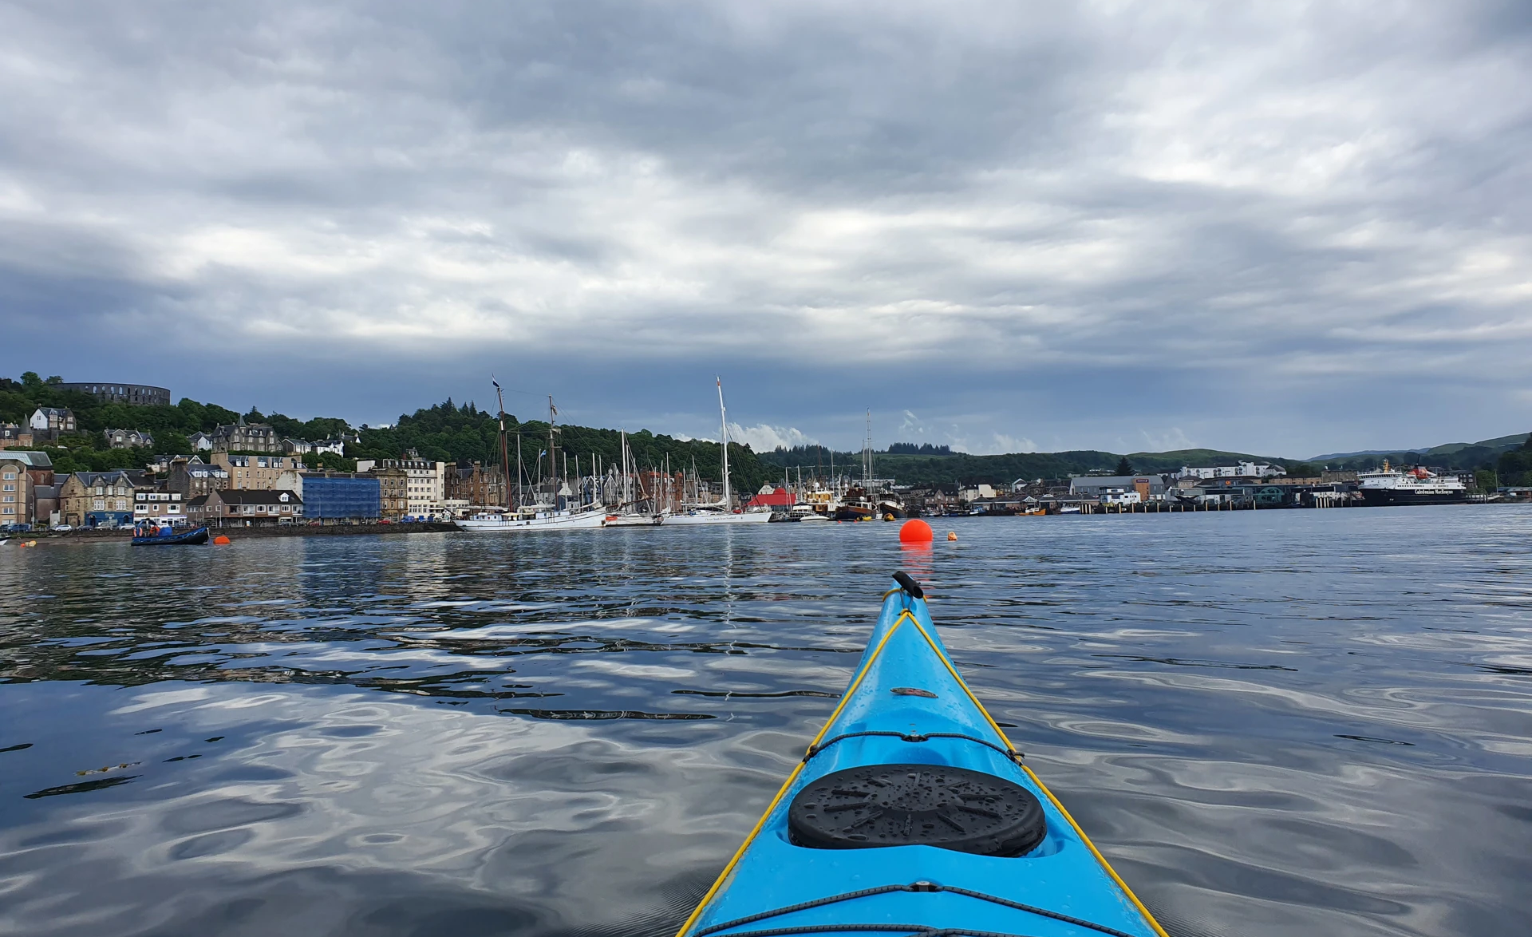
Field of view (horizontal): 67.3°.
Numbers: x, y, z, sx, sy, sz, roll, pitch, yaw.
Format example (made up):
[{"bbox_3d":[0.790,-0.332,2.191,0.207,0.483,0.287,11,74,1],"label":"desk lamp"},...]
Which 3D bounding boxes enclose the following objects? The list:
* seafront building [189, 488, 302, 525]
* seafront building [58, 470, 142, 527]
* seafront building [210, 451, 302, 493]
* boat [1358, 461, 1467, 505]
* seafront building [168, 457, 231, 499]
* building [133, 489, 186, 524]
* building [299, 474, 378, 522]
[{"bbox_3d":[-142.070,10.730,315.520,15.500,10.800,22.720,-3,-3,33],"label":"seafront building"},{"bbox_3d":[-168.340,8.180,289.920,10.740,15.000,12.450,-3,-3,30],"label":"seafront building"},{"bbox_3d":[-152.900,5.370,347.560,10.860,19.000,24.460,-3,-3,33],"label":"seafront building"},{"bbox_3d":[316.050,6.710,565.750,90.000,22.600,16.000,0,-3,-36],"label":"boat"},{"bbox_3d":[-161.020,5.970,327.260,10.740,17.400,11.700,-3,-3,33],"label":"seafront building"},{"bbox_3d":[-159.410,10.900,297.840,10.000,9.800,13.680,-3,-3,33],"label":"building"},{"bbox_3d":[-129.400,8.980,341.750,12.040,16.000,26.760,-3,-3,33],"label":"building"}]

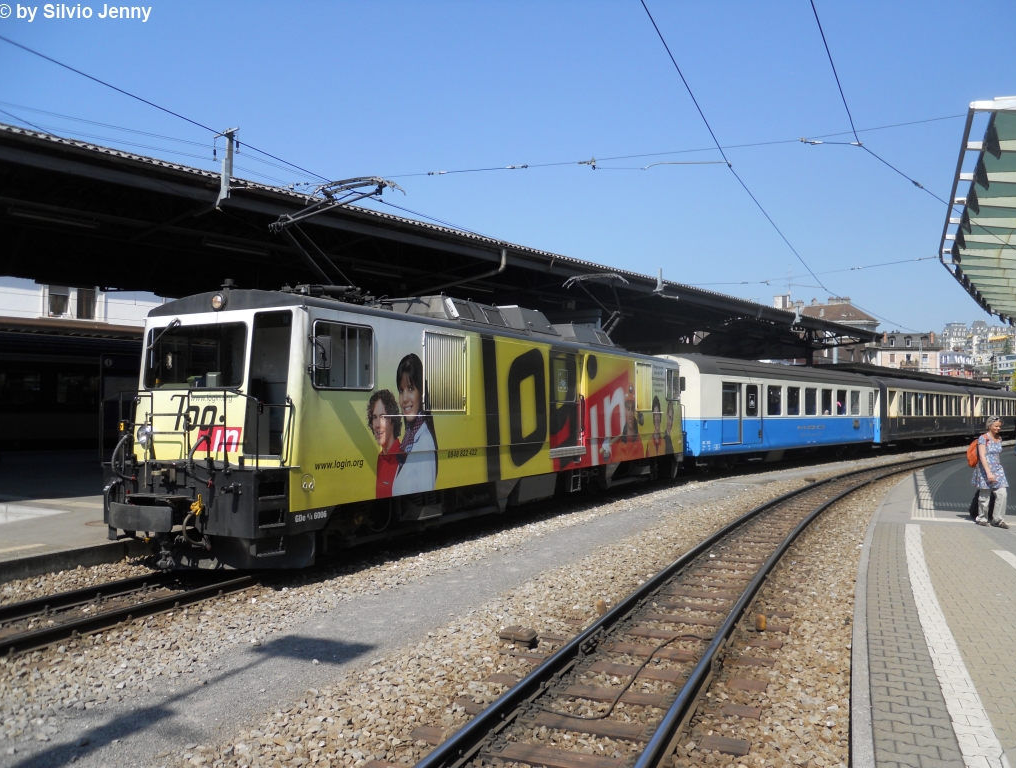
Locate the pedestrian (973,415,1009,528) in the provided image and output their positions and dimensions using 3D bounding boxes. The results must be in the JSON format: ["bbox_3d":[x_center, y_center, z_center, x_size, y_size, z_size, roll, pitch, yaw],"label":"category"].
[{"bbox_3d":[7.165,1.299,12.300,0.480,1.650,0.480,1,-2,-20],"label":"pedestrian"}]

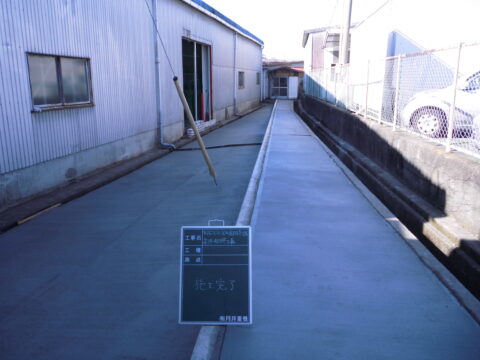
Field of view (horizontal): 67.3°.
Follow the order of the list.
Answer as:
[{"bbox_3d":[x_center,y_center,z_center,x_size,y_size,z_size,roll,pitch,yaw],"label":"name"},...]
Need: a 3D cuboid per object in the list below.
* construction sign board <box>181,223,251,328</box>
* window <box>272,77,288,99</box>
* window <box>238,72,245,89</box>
[{"bbox_3d":[-0.149,0.596,2.275,0.450,0.600,0.030,0,-12,0],"label":"construction sign board"},{"bbox_3d":[3.712,-8.641,33.712,1.680,2.020,0.100,2,15,8],"label":"window"},{"bbox_3d":[0.079,-4.647,16.769,0.100,0.800,1.300,3,15,11],"label":"window"}]

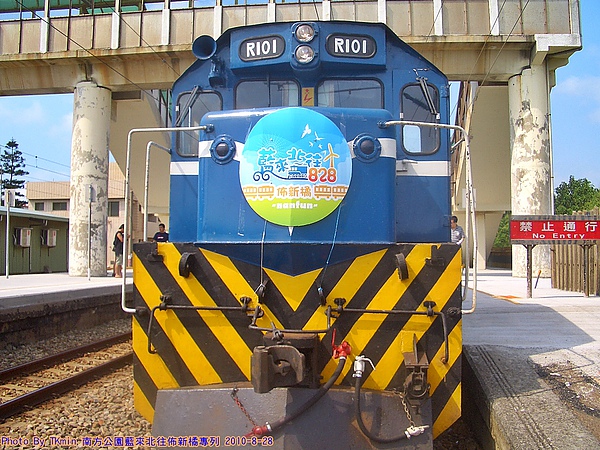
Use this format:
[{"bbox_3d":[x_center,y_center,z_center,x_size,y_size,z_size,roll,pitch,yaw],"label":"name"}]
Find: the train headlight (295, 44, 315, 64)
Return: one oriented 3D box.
[{"bbox_3d":[0.045,-1.596,5.680,0.180,0.175,0.090,0,-4,5],"label":"train headlight"}]

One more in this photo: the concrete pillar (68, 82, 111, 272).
[{"bbox_3d":[-6.817,-1.483,19.764,1.221,6.293,1.221,0,-4,5],"label":"concrete pillar"}]

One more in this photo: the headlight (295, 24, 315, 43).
[{"bbox_3d":[0.047,-1.802,5.710,0.180,0.175,0.090,0,-4,5],"label":"headlight"}]

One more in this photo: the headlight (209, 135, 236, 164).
[{"bbox_3d":[-0.613,-0.598,4.820,0.215,0.225,0.110,-1,-4,17],"label":"headlight"}]

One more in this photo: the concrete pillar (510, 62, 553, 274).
[{"bbox_3d":[7.068,-1.641,18.665,1.183,6.466,1.183,0,-4,5],"label":"concrete pillar"}]

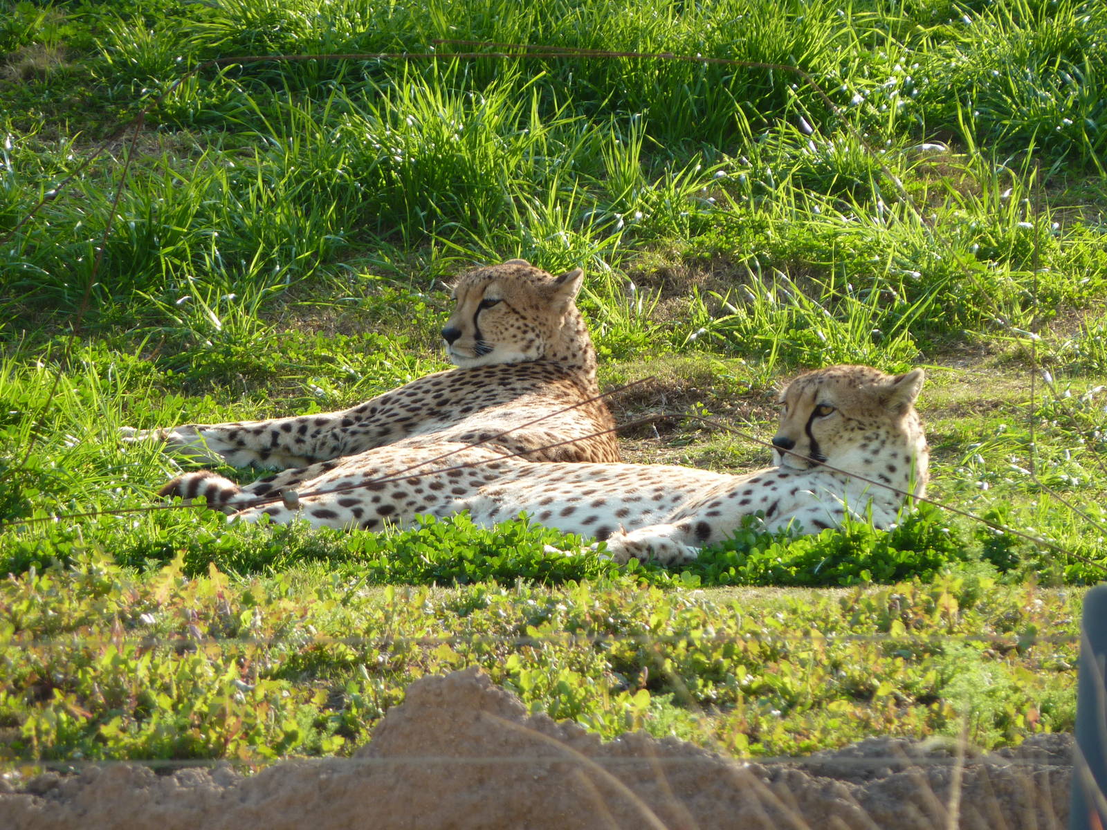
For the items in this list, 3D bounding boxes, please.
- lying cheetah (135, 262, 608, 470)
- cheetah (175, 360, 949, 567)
[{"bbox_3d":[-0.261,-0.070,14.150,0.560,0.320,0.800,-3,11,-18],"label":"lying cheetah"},{"bbox_3d":[-0.013,0.054,13.550,1.050,0.290,0.450,2,10,10],"label":"cheetah"}]

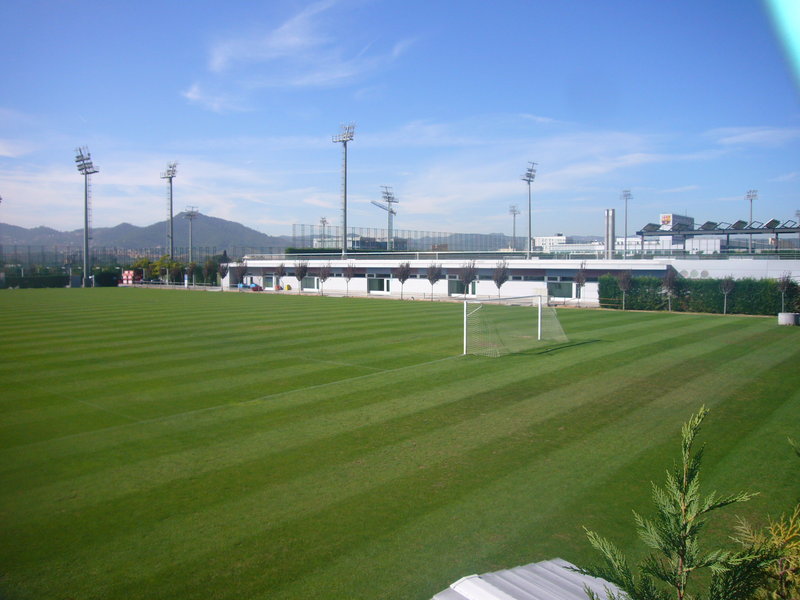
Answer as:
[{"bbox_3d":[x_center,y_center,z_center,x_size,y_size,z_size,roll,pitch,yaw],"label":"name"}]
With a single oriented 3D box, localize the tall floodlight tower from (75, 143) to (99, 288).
[{"bbox_3d":[-56.100,-14.570,115.790,4.000,25.300,2.200,3,5,40],"label":"tall floodlight tower"}]

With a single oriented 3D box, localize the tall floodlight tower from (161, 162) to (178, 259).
[{"bbox_3d":[-58.340,-22.260,163.790,4.000,25.300,2.200,3,5,40],"label":"tall floodlight tower"}]

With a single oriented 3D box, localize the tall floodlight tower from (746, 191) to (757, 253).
[{"bbox_3d":[122.100,-26.190,224.790,4.000,25.200,2.200,3,5,40],"label":"tall floodlight tower"}]

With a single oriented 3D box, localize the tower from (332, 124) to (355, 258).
[{"bbox_3d":[-10.370,-19.870,119.800,4.000,25.400,2.200,3,5,40],"label":"tower"}]

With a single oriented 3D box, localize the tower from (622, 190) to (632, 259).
[{"bbox_3d":[78.680,-26.190,224.790,4.000,25.200,2.200,3,5,40],"label":"tower"}]

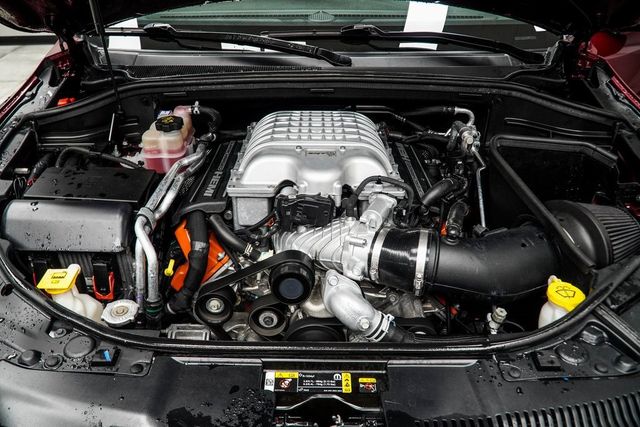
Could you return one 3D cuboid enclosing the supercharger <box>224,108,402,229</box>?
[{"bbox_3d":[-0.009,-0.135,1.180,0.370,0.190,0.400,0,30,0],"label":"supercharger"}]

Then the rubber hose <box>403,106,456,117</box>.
[{"bbox_3d":[0.312,-0.291,1.370,0.155,0.024,0.025,-7,30,0],"label":"rubber hose"}]

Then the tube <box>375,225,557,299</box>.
[{"bbox_3d":[0.308,0.102,1.025,0.375,0.122,0.150,2,31,-1],"label":"tube"}]

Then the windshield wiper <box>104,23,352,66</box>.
[{"bbox_3d":[-0.279,-0.493,1.400,0.750,0.060,0.080,8,32,6],"label":"windshield wiper"}]

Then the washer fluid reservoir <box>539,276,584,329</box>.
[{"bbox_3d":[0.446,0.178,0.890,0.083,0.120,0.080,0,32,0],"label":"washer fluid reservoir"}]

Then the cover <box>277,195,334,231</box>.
[{"bbox_3d":[-0.032,0.002,1.050,0.120,0.075,0.050,0,24,0],"label":"cover"}]

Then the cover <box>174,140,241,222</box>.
[{"bbox_3d":[-0.273,-0.093,1.240,0.125,0.068,0.400,-6,28,3],"label":"cover"}]

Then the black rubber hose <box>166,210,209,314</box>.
[{"bbox_3d":[-0.252,0.092,0.920,0.060,0.055,0.200,8,69,-5],"label":"black rubber hose"}]

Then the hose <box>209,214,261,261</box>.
[{"bbox_3d":[-0.169,0.048,0.950,0.135,0.030,0.032,40,42,12],"label":"hose"}]

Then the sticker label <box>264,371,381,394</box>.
[{"bbox_3d":[0.003,0.222,0.630,0.152,0.004,0.035,0,38,0],"label":"sticker label"}]

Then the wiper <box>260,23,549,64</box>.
[{"bbox_3d":[0.247,-0.505,1.440,0.850,0.060,0.070,5,30,-1],"label":"wiper"}]

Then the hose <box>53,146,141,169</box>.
[{"bbox_3d":[-0.521,-0.130,1.130,0.200,0.042,0.040,8,32,4],"label":"hose"}]

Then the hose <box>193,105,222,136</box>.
[{"bbox_3d":[-0.293,-0.244,1.260,0.074,0.068,0.060,0,30,0],"label":"hose"}]

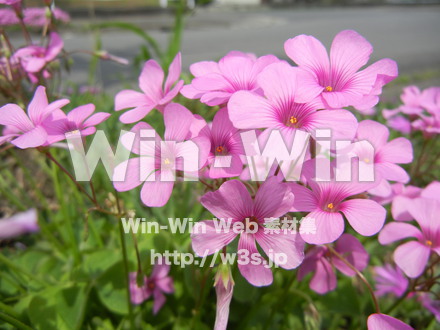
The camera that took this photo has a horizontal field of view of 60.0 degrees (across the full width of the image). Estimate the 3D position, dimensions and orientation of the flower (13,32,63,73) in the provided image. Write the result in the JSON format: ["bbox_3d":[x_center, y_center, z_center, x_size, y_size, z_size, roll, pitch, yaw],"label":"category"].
[{"bbox_3d":[-0.107,-0.063,0.226,0.034,0.014,0.034,6,44,-13],"label":"flower"}]

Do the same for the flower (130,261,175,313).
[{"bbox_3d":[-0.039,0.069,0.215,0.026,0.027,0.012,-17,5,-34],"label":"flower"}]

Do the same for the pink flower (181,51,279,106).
[{"bbox_3d":[0.004,-0.025,0.127,0.036,0.014,0.036,2,41,-4],"label":"pink flower"}]

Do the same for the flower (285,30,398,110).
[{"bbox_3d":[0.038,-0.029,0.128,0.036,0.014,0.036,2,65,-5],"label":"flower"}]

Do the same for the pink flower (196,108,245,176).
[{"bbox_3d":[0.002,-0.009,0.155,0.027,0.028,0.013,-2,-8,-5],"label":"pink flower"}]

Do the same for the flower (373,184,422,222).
[{"bbox_3d":[0.095,0.023,0.204,0.030,0.013,0.030,-7,33,16],"label":"flower"}]

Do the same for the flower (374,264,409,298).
[{"bbox_3d":[0.104,0.072,0.224,0.018,0.024,0.024,30,70,11],"label":"flower"}]

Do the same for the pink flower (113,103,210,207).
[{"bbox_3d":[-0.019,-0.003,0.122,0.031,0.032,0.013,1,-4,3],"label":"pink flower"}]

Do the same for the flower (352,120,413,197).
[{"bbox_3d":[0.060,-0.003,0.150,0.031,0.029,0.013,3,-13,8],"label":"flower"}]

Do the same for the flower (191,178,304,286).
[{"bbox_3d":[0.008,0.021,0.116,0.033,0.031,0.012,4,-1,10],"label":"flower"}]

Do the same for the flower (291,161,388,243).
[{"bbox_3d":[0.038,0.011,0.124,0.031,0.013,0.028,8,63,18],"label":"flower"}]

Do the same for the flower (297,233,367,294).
[{"bbox_3d":[0.056,0.045,0.188,0.033,0.033,0.013,-7,4,17],"label":"flower"}]

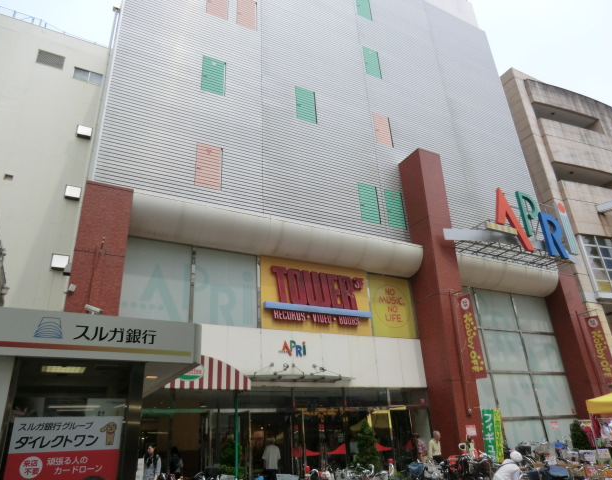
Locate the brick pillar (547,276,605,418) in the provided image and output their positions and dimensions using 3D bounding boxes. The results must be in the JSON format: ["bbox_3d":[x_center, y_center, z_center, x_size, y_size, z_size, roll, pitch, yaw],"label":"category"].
[{"bbox_3d":[12.464,5.525,20.071,1.180,8.150,0.970,10,-27,-27],"label":"brick pillar"}]

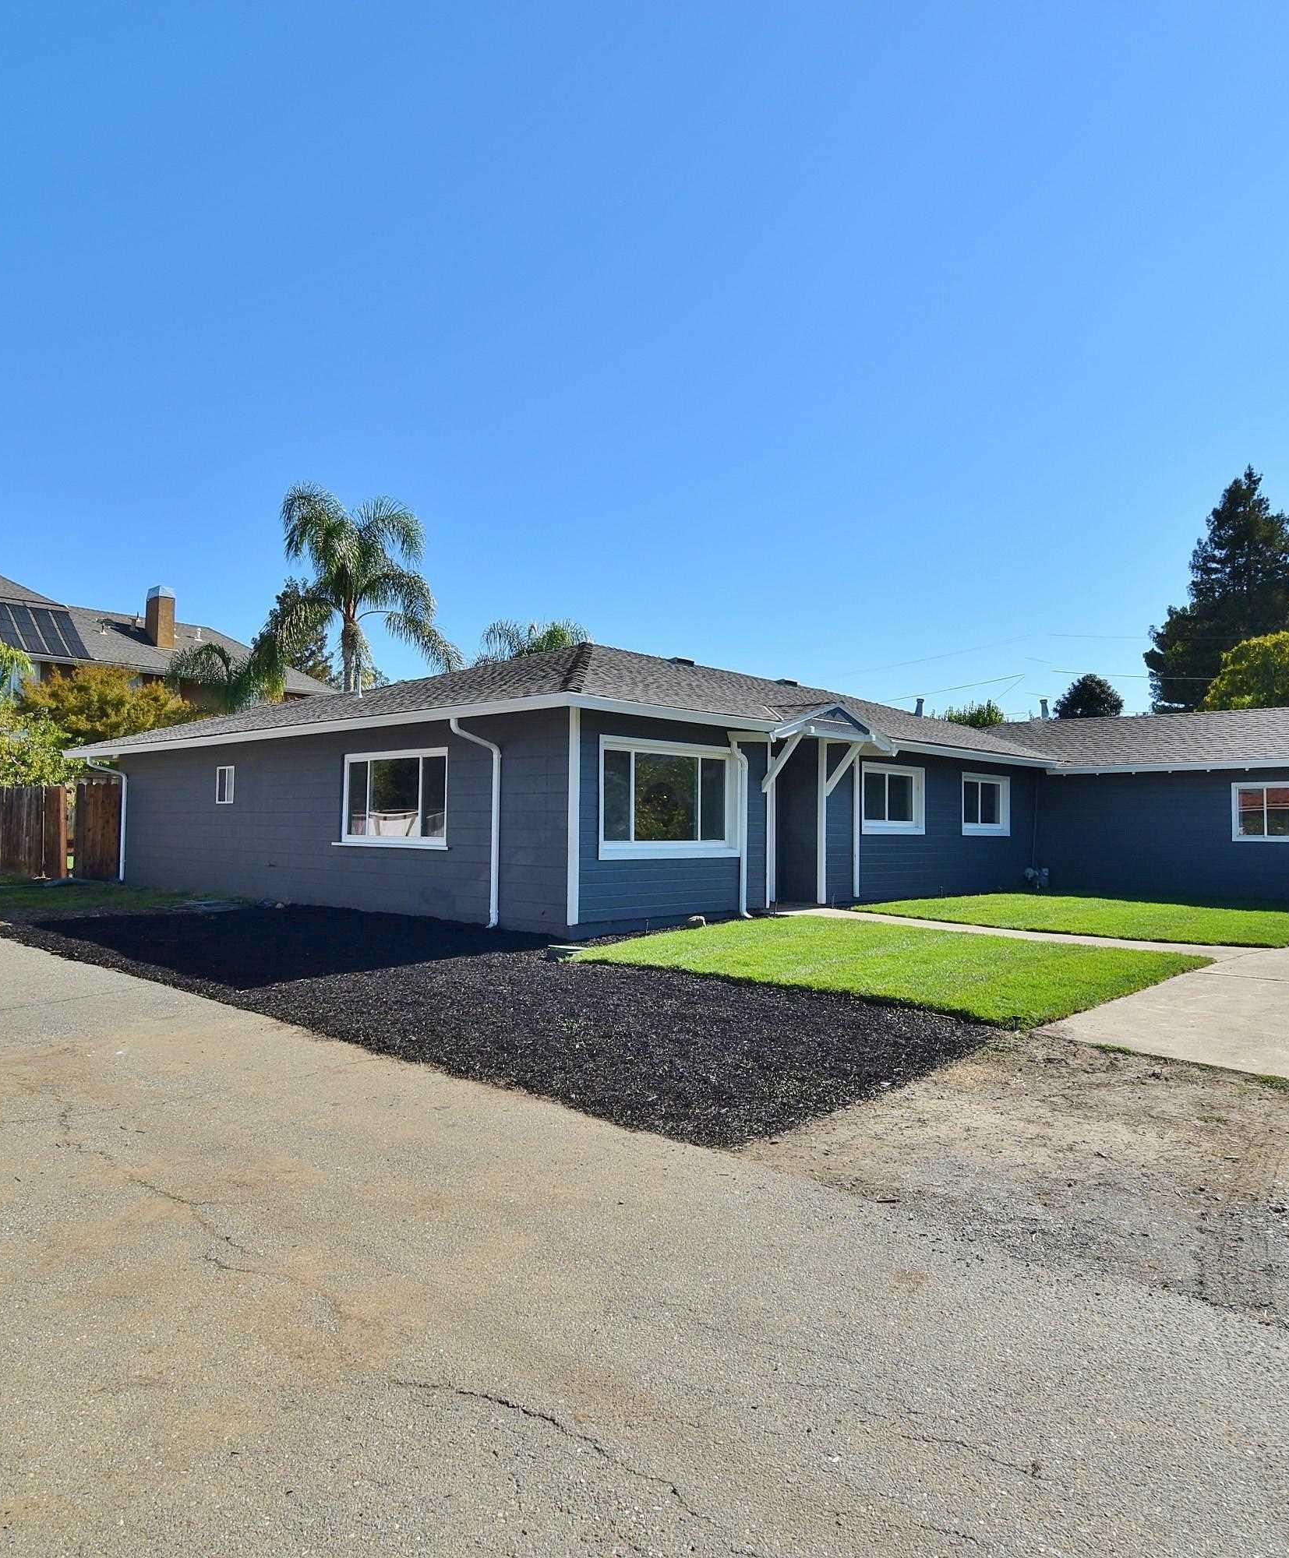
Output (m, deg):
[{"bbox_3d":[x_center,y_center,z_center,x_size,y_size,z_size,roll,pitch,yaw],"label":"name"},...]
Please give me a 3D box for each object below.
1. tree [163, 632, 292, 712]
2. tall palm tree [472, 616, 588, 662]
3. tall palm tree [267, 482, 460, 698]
[{"bbox_3d":[-13.212,-1.242,31.066,4.400,6.749,4.400,0,-2,0],"label":"tree"},{"bbox_3d":[-3.678,-1.532,33.078,4.900,7.877,4.900,0,-2,0],"label":"tall palm tree"},{"bbox_3d":[-8.017,-3.014,27.128,5.500,10.204,5.500,0,-2,0],"label":"tall palm tree"}]

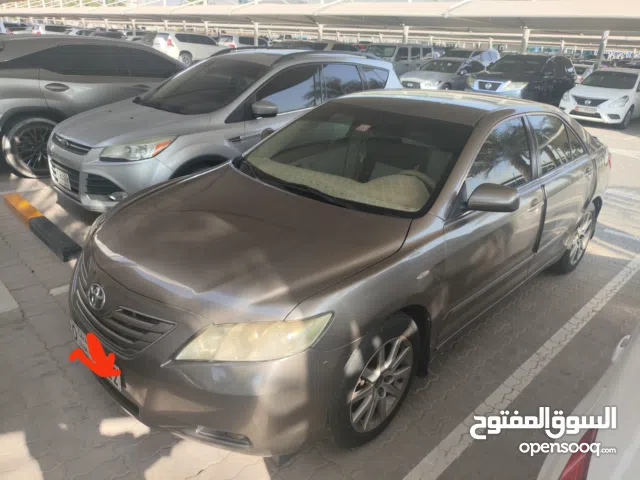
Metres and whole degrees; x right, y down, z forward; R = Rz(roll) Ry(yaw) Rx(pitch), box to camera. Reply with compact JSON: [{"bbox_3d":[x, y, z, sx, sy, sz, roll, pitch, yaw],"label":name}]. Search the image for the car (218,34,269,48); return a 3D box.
[{"bbox_3d":[-4.709,-14.080,33.123,1.900,1.840,4.750,24,31,39],"label":"car"}]

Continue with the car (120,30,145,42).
[{"bbox_3d":[-16.689,-19.437,43.612,1.880,1.800,4.700,24,31,39],"label":"car"}]

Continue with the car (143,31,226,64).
[{"bbox_3d":[-7.391,-11.349,26.458,4.800,1.860,1.880,-19,33,-41],"label":"car"}]

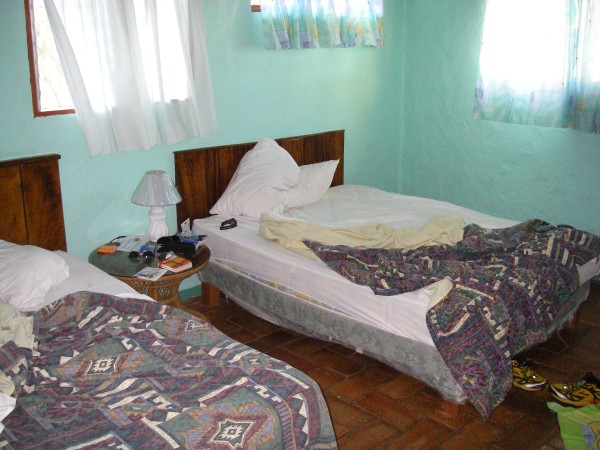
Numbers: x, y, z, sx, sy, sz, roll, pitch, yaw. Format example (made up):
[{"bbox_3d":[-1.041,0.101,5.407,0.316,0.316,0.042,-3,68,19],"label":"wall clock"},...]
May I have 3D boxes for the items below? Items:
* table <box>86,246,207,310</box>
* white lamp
[{"bbox_3d":[-0.788,0.393,3.531,0.635,0.490,0.635,-14,21,-42],"label":"table"},{"bbox_3d":[-0.802,-0.101,3.667,0.286,0.387,0.286,0,16,0],"label":"white lamp"}]

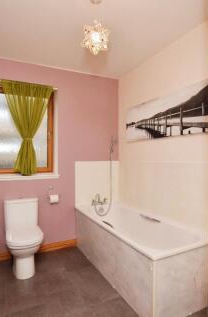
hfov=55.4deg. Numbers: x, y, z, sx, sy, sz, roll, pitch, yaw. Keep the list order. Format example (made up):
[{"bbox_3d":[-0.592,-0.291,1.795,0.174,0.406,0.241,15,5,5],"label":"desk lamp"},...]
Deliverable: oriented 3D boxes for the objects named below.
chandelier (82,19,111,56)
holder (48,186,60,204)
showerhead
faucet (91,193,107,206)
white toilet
[{"bbox_3d":[-0.064,-0.925,1.520,0.225,0.230,0.225,0,0,0],"label":"chandelier"},{"bbox_3d":[-0.667,0.499,2.662,0.135,0.220,0.110,0,0,-25],"label":"holder"},{"bbox_3d":[0.161,-0.199,3.041,0.070,0.260,0.110,0,0,-25],"label":"showerhead"},{"bbox_3d":[-0.076,0.607,2.916,0.200,0.180,0.130,0,0,-25],"label":"faucet"},{"bbox_3d":[-0.914,0.875,2.234,0.380,0.780,0.660,0,0,-25],"label":"white toilet"}]

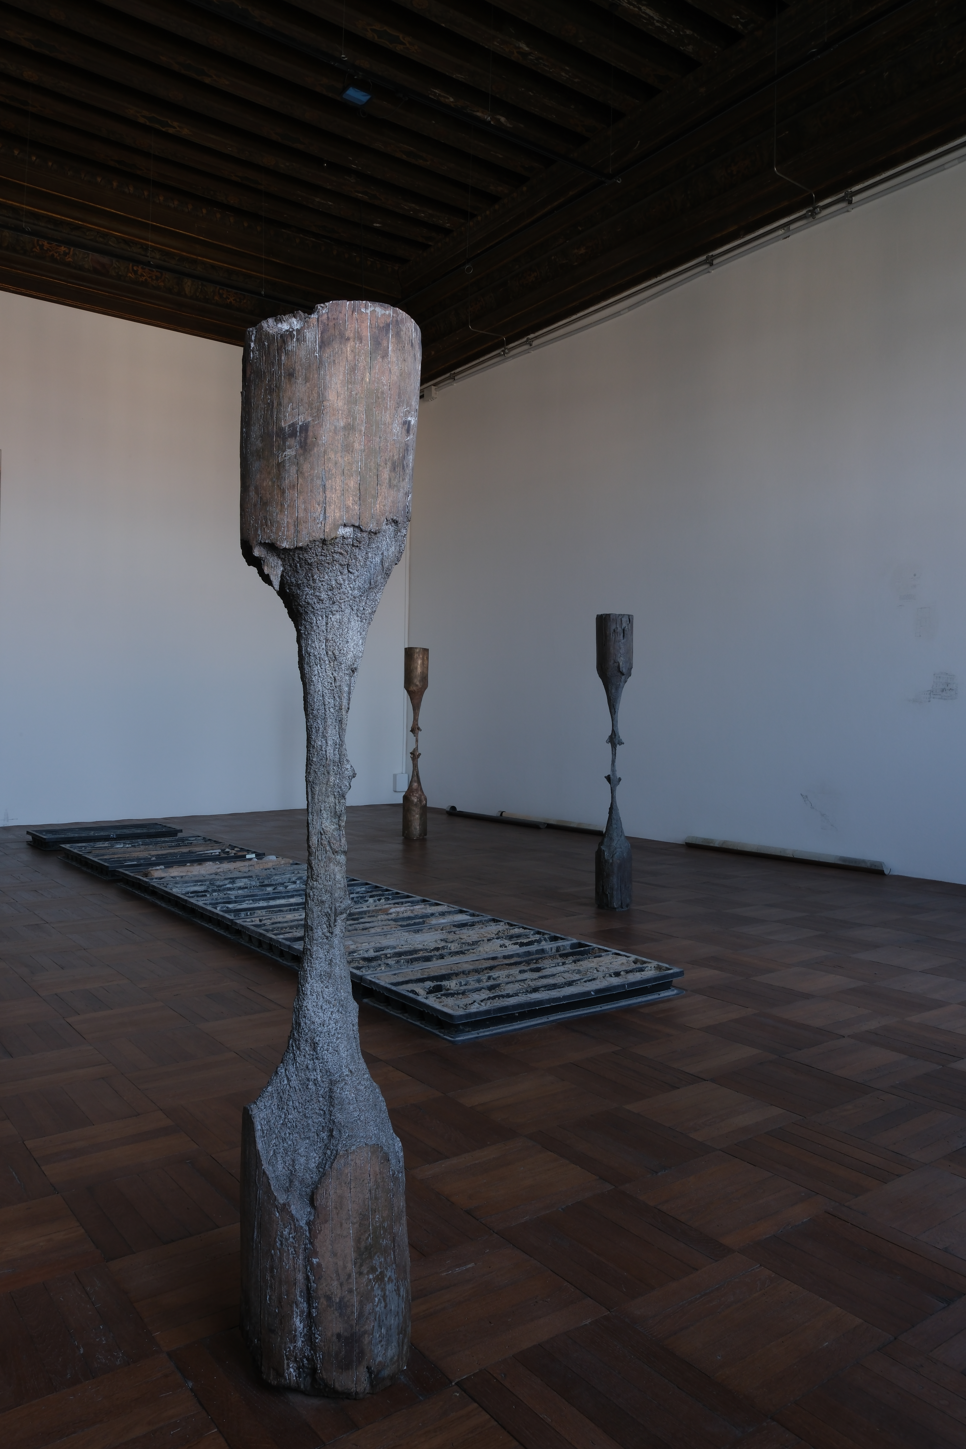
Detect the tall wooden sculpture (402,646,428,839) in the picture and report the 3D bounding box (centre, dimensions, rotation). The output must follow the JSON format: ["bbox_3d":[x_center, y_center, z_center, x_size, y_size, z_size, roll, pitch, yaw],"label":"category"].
[{"bbox_3d":[-0.593,0.155,8.600,0.220,1.670,0.220,0,1,-4],"label":"tall wooden sculpture"}]

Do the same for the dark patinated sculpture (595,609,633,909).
[{"bbox_3d":[0.746,0.210,5.480,0.212,1.640,0.212,0,1,8],"label":"dark patinated sculpture"}]

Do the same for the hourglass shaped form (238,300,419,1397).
[{"bbox_3d":[-0.263,0.195,1.645,0.310,1.725,0.300,0,1,-9],"label":"hourglass shaped form"}]

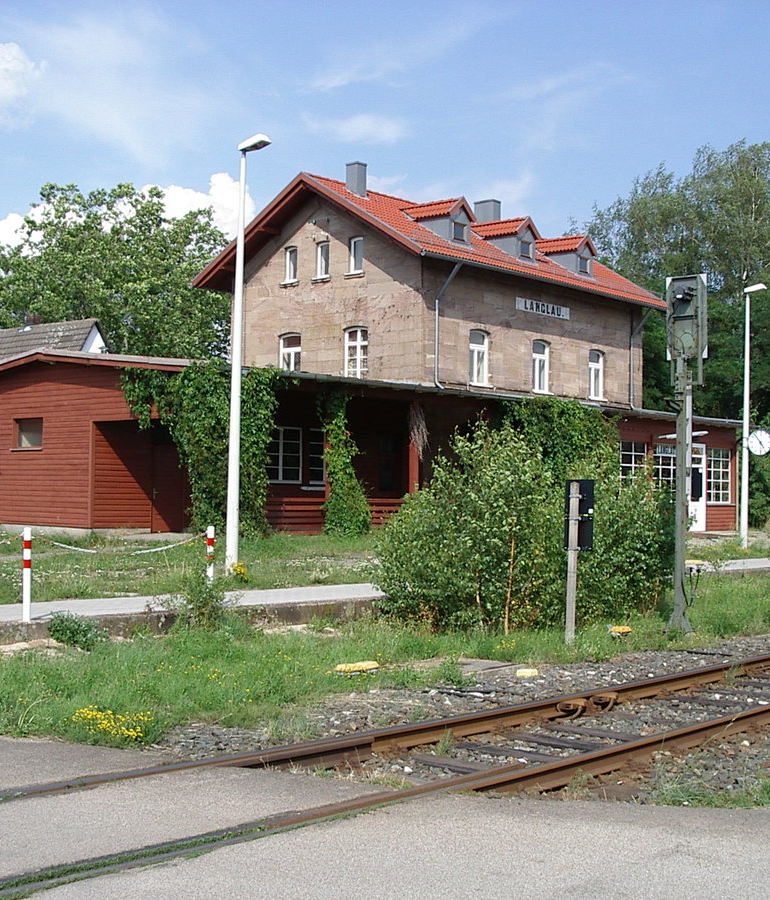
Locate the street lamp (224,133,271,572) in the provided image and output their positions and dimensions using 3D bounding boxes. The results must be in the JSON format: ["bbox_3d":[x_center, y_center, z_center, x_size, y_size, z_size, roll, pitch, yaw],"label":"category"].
[{"bbox_3d":[-2.149,-1.546,20.516,0.640,6.885,0.260,0,-2,40],"label":"street lamp"}]

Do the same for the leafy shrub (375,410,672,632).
[{"bbox_3d":[1.766,0.823,16.784,3.000,2.604,3.700,0,-2,40],"label":"leafy shrub"}]

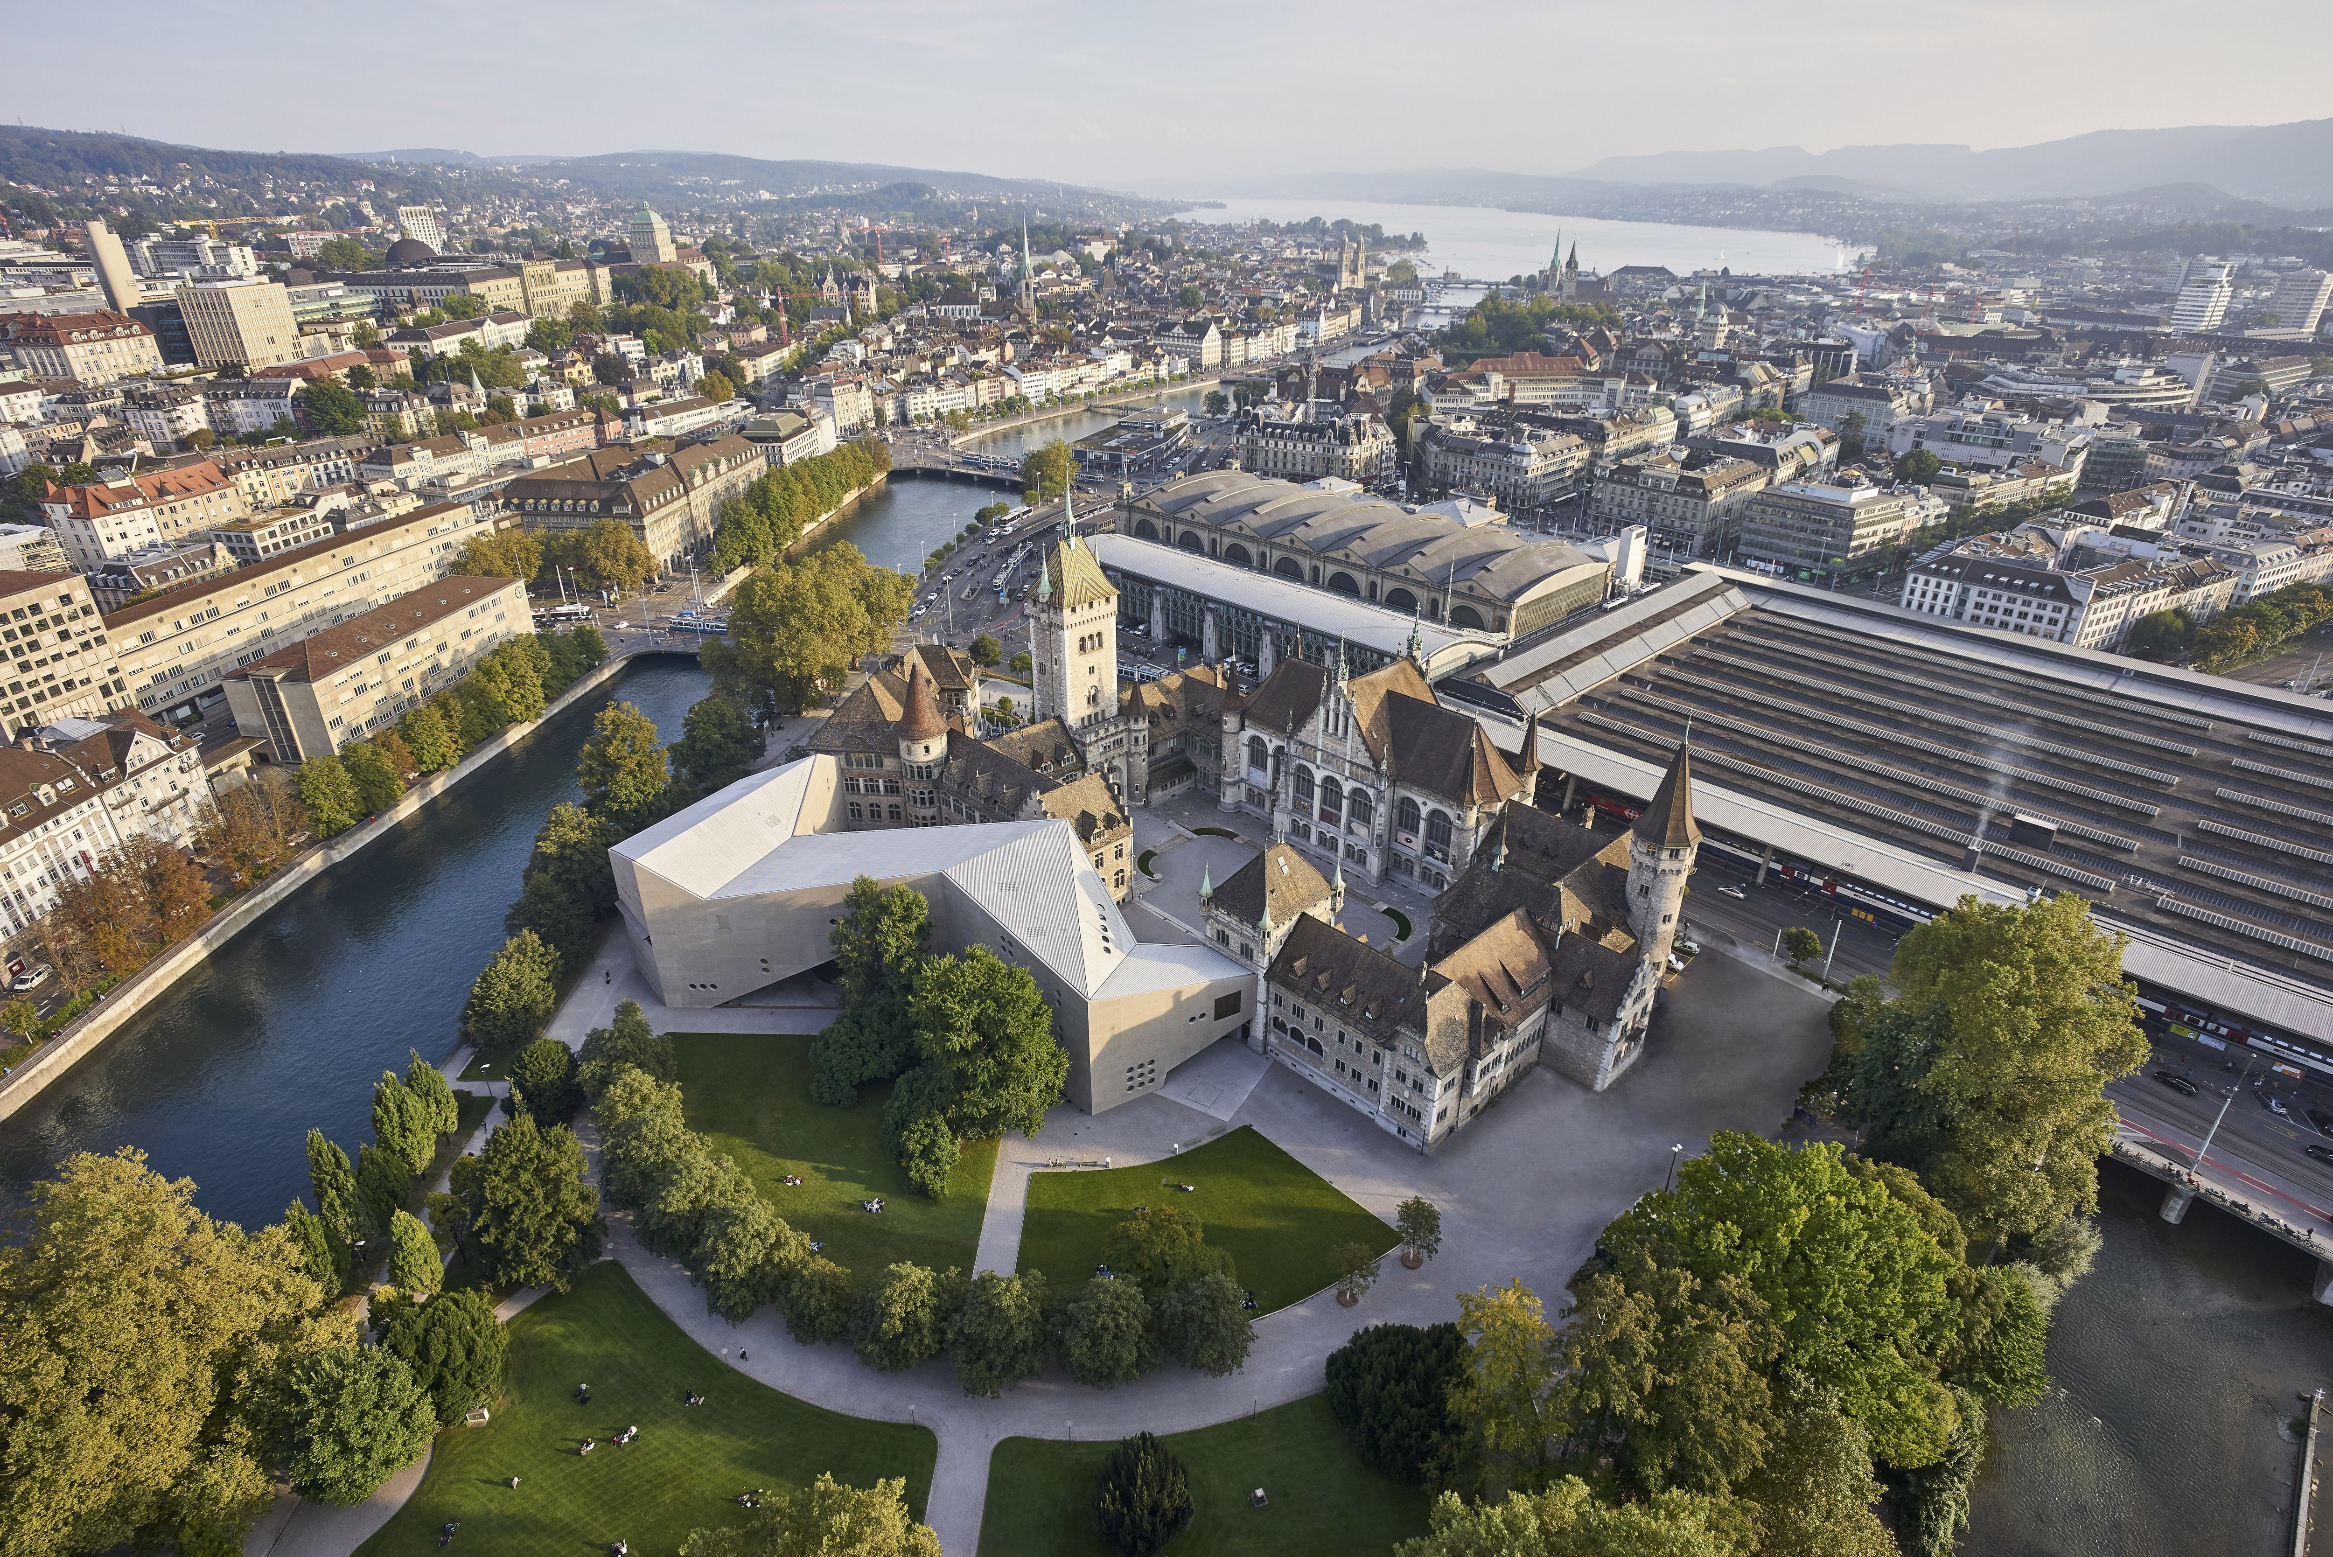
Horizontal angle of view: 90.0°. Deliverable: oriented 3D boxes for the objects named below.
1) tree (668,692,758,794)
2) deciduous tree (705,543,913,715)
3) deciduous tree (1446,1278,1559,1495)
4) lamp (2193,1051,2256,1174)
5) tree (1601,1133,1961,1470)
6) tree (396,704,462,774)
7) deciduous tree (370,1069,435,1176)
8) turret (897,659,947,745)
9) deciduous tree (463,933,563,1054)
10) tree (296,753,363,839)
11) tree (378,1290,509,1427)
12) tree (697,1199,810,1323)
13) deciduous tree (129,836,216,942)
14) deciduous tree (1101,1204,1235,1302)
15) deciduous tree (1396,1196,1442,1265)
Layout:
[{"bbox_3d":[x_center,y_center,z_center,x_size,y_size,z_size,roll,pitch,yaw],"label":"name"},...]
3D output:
[{"bbox_3d":[-88.811,-6.197,229.678,16.300,21.500,16.300,0,27,0],"label":"tree"},{"bbox_3d":[-81.090,-32.660,267.990,42.000,36.000,42.000,-8,28,-16],"label":"deciduous tree"},{"bbox_3d":[29.437,52.731,100.475,9.134,21.863,8.940,0,27,0],"label":"deciduous tree"},{"bbox_3d":[128.200,41.010,141.570,0.900,18.900,0.900,-11,29,-21],"label":"lamp"},{"bbox_3d":[53.240,46.400,103.330,27.000,26.500,27.000,0,26,0],"label":"tree"},{"bbox_3d":[-152.620,-7.990,241.870,11.200,14.500,11.200,-17,32,-31],"label":"tree"},{"bbox_3d":[-94.040,42.960,144.080,5.500,16.900,5.500,-21,34,-36],"label":"deciduous tree"},{"bbox_3d":[-42.656,-14.165,202.342,8.648,13.604,8.648,0,27,0],"label":"turret"},{"bbox_3d":[-87.013,29.183,155.408,10.494,15.353,11.466,0,27,0],"label":"deciduous tree"},{"bbox_3d":[-150.793,4.042,210.484,8.800,16.800,8.800,0,27,0],"label":"tree"},{"bbox_3d":[-65.520,53.060,106.110,9.600,13.200,9.600,0,26,0],"label":"tree"},{"bbox_3d":[-41.502,49.659,118.317,10.494,11.660,11.077,0,27,0],"label":"tree"},{"bbox_3d":[-159.670,18.040,187.900,10.200,17.000,10.200,24,36,39],"label":"deciduous tree"},{"bbox_3d":[0.380,50.544,119.446,13.215,8.940,11.660,0,27,0],"label":"deciduous tree"},{"bbox_3d":[26.806,48.374,124.359,4.664,8.357,4.664,0,27,0],"label":"deciduous tree"}]

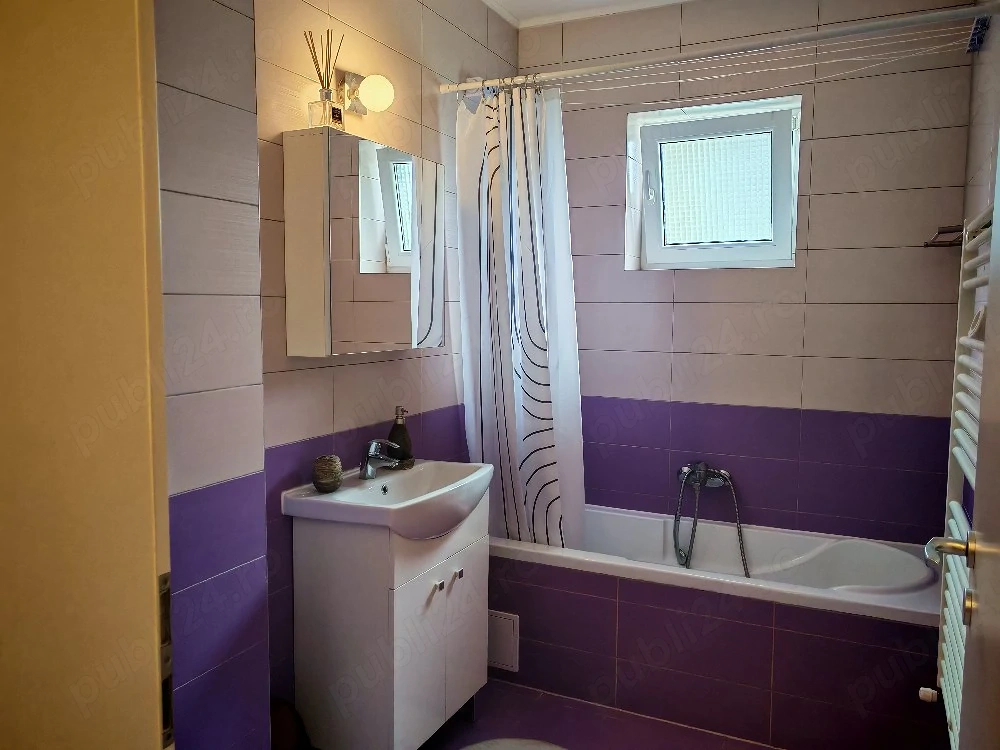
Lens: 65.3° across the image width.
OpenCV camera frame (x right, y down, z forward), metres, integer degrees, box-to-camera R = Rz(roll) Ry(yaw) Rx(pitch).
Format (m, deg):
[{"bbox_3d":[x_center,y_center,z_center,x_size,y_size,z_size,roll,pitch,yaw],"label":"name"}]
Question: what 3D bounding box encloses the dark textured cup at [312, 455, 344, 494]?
[{"bbox_3d":[-0.490,0.280,2.205,0.086,0.102,0.086,0,5,0],"label":"dark textured cup"}]

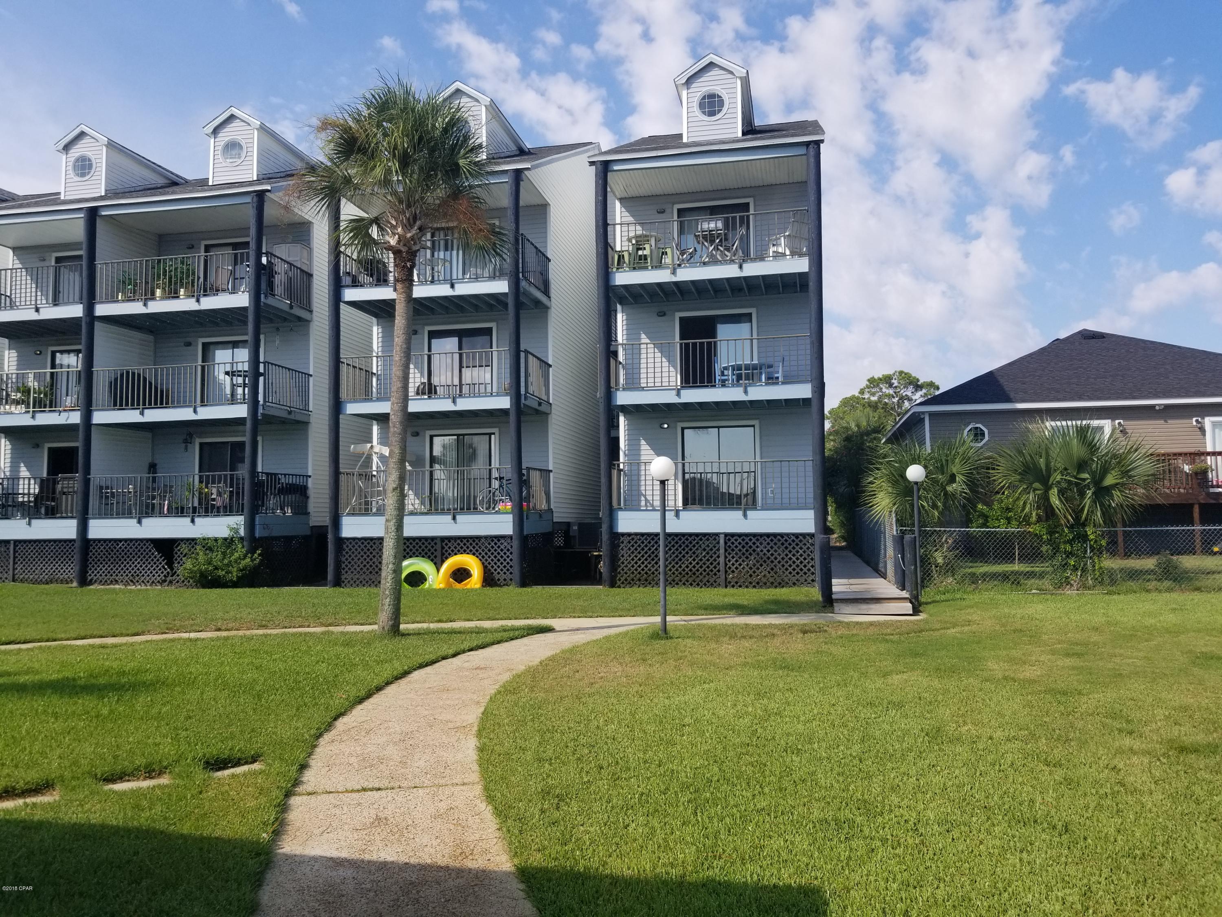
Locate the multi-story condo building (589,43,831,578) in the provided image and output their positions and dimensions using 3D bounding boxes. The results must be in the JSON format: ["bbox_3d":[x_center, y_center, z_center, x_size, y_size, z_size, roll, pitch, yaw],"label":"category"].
[{"bbox_3d":[3.486,-3.439,27.112,5.369,13.362,13.200,-1,-4,12],"label":"multi-story condo building"}]

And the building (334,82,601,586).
[{"bbox_3d":[-3.116,-3.283,28.480,5.345,13.362,13.200,-1,-4,12],"label":"building"}]

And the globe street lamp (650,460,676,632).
[{"bbox_3d":[0.686,1.131,11.877,0.320,2.322,0.320,-1,-4,12],"label":"globe street lamp"}]

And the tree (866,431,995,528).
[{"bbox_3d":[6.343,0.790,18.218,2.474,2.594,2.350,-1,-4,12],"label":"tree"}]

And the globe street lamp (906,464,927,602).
[{"bbox_3d":[5.102,1.250,15.227,0.325,2.313,0.325,-1,-4,12],"label":"globe street lamp"}]

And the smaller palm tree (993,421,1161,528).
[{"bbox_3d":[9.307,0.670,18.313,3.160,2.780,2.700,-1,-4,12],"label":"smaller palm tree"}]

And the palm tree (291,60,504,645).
[{"bbox_3d":[-2.965,-1.503,12.656,2.750,7.758,2.800,-1,-4,12],"label":"palm tree"}]

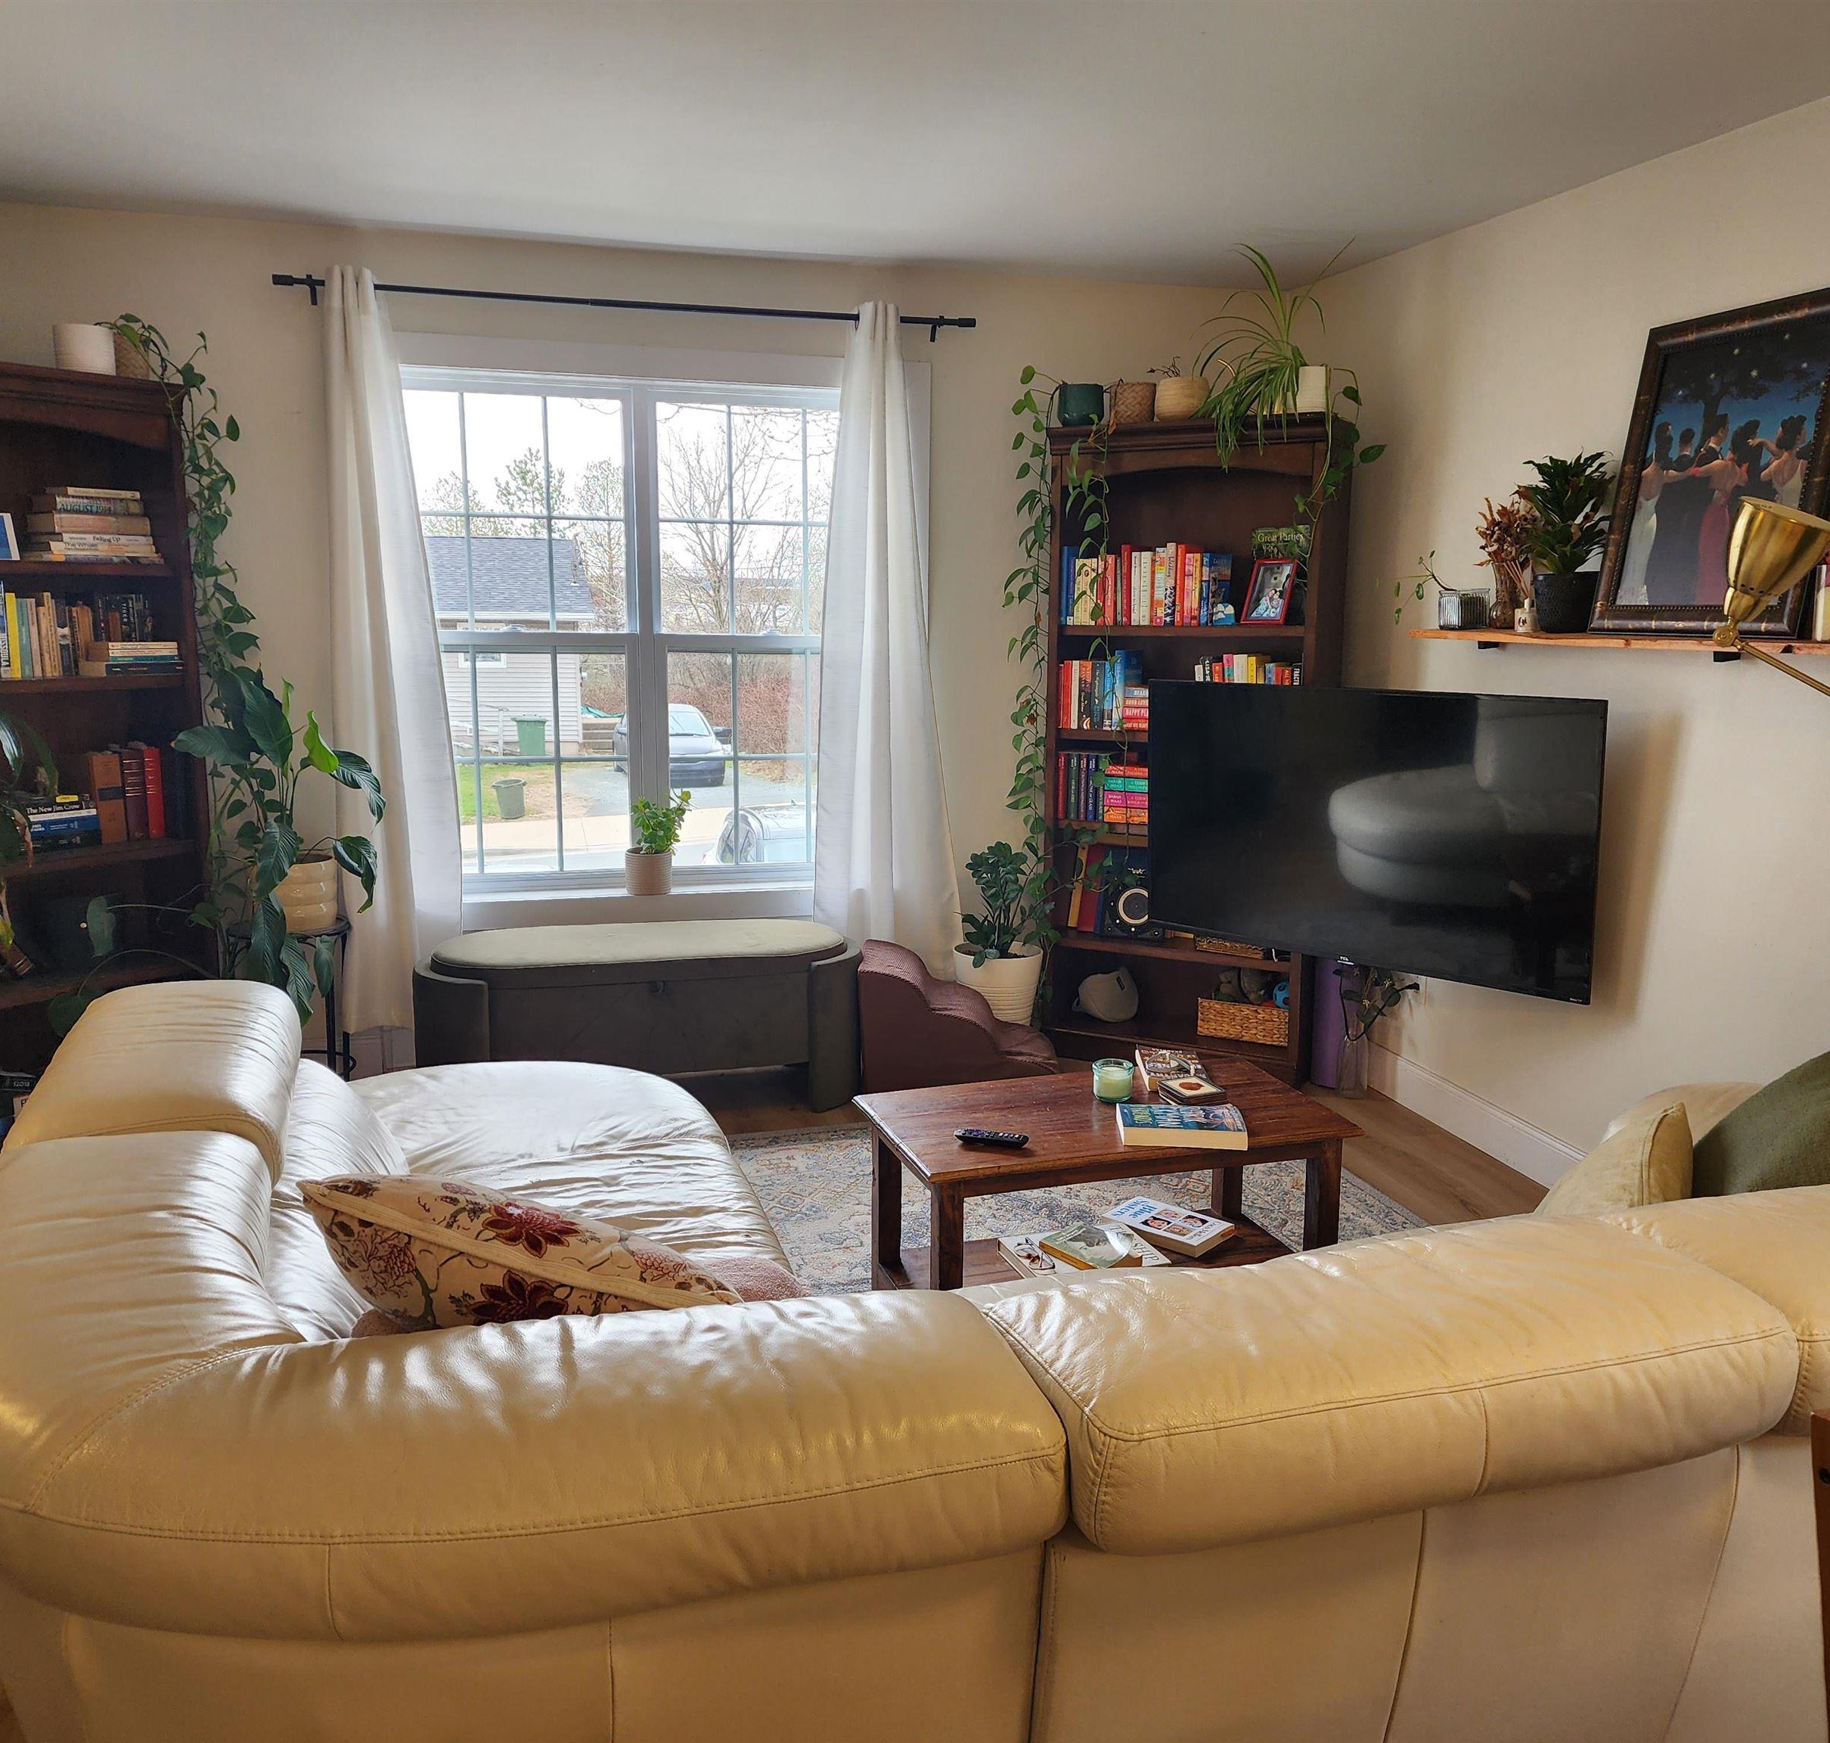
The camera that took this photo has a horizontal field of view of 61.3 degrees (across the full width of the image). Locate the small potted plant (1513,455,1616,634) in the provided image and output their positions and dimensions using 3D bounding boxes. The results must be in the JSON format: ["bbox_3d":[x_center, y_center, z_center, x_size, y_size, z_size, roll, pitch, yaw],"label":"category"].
[{"bbox_3d":[1.505,-0.766,3.603,0.205,0.404,0.210,-2,10,-15],"label":"small potted plant"}]

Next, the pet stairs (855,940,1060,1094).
[{"bbox_3d":[0.150,0.444,4.674,0.610,0.395,0.380,1,10,1],"label":"pet stairs"}]

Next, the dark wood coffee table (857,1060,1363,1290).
[{"bbox_3d":[0.377,0.701,3.113,0.895,0.450,0.485,-2,11,-16],"label":"dark wood coffee table"}]

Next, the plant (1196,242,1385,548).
[{"bbox_3d":[1.081,-1.361,4.444,0.520,0.810,0.440,5,11,23],"label":"plant"}]

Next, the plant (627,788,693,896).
[{"bbox_3d":[-0.803,-0.091,4.863,0.200,0.335,0.190,-2,10,-14],"label":"plant"}]

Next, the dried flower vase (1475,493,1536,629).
[{"bbox_3d":[1.459,-0.761,3.812,0.160,0.324,0.160,-2,10,-15],"label":"dried flower vase"}]

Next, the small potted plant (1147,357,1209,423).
[{"bbox_3d":[0.783,-1.421,4.586,0.170,0.197,0.165,6,11,27],"label":"small potted plant"}]

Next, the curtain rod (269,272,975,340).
[{"bbox_3d":[-0.782,-1.640,4.474,2.000,0.080,0.090,-2,10,-14],"label":"curtain rod"}]

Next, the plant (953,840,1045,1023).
[{"bbox_3d":[0.268,0.243,4.975,0.300,0.690,0.300,1,10,0],"label":"plant"}]

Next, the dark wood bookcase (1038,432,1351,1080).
[{"bbox_3d":[0.856,-0.364,4.795,0.850,1.970,0.330,6,11,26],"label":"dark wood bookcase"}]

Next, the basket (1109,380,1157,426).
[{"bbox_3d":[0.659,-1.403,4.656,0.135,0.134,0.135,1,10,0],"label":"basket"}]

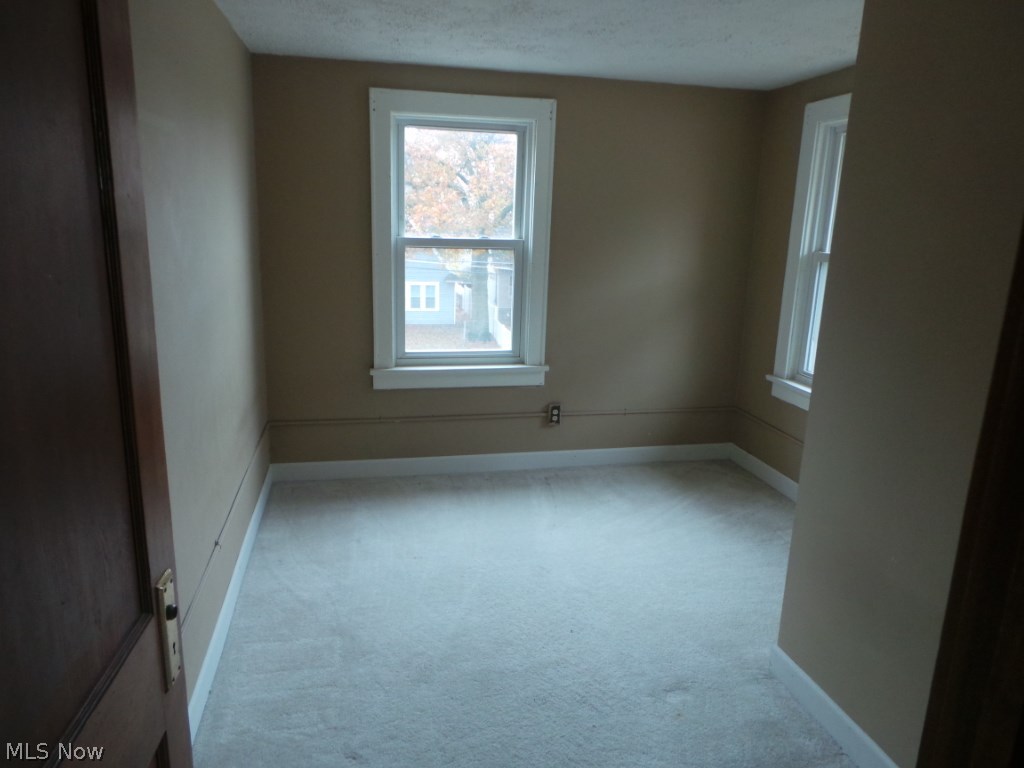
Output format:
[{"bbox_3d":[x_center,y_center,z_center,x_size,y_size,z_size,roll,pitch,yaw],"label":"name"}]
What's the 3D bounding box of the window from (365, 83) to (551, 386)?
[{"bbox_3d":[-0.278,-0.777,3.891,1.053,1.641,0.110,-1,14,-12],"label":"window"}]

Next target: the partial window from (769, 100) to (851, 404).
[{"bbox_3d":[1.724,-0.628,3.507,0.130,1.656,1.030,-1,14,-12],"label":"partial window"}]

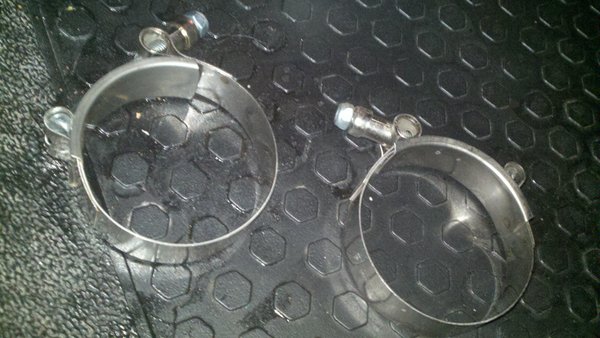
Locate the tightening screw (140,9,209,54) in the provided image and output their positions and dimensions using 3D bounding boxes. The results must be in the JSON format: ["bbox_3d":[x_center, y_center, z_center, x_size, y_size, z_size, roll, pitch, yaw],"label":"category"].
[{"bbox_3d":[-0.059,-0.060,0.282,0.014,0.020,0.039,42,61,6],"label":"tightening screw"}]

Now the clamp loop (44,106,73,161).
[{"bbox_3d":[-0.097,-0.014,0.249,0.012,0.023,0.013,14,62,-9],"label":"clamp loop"}]

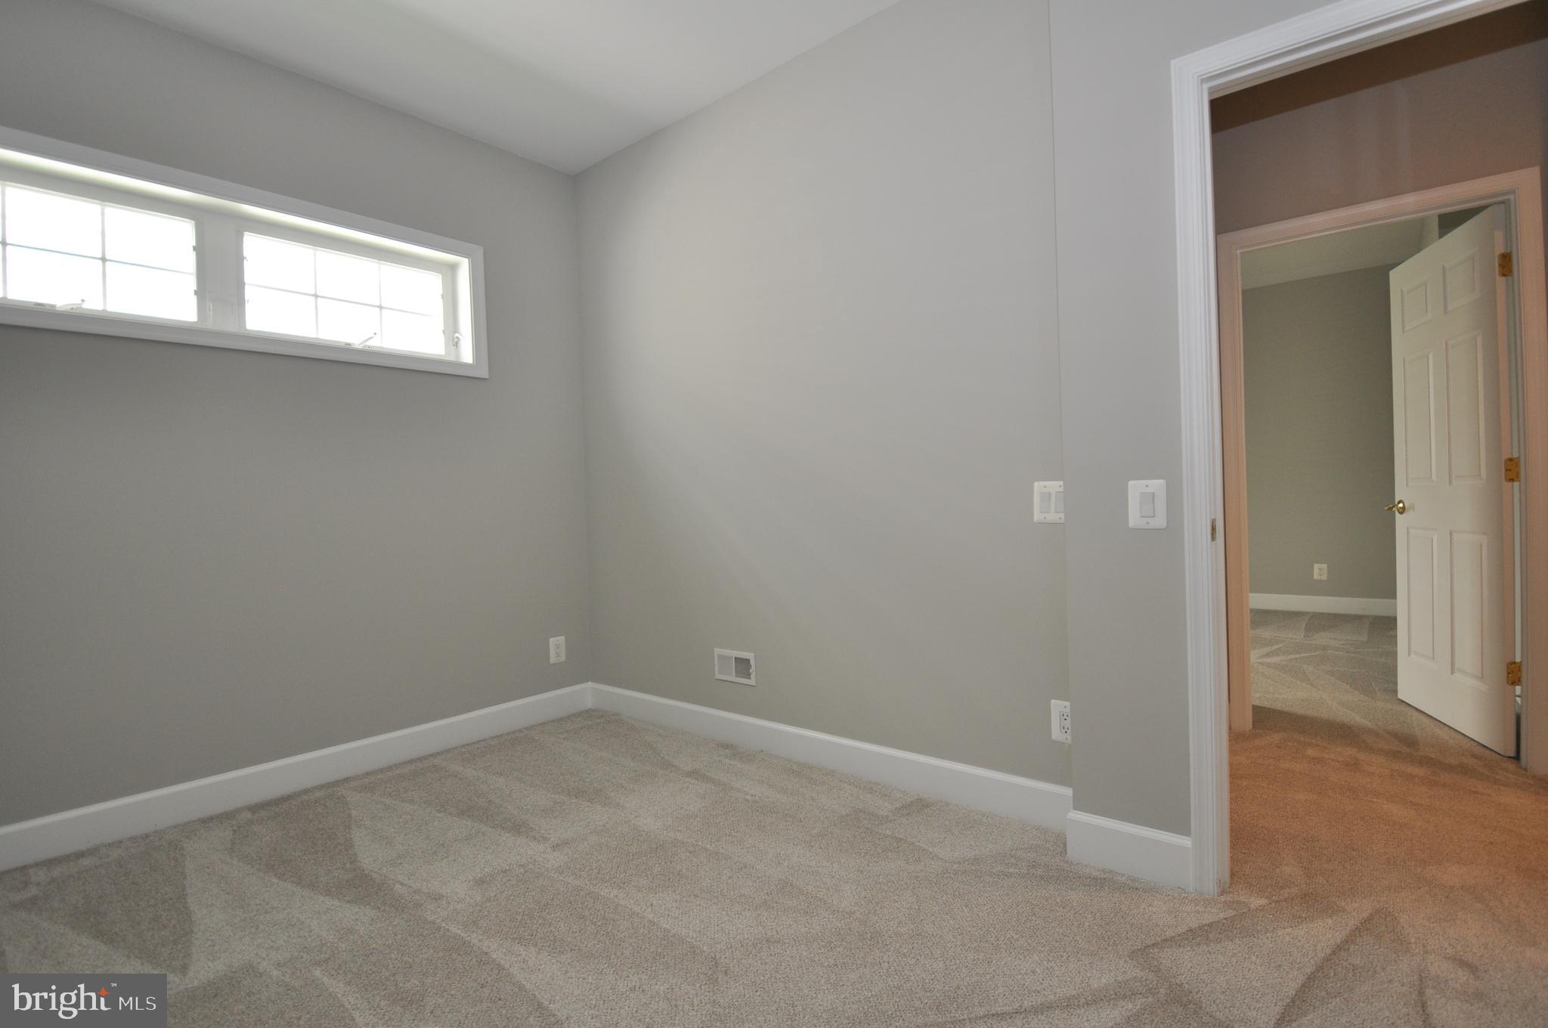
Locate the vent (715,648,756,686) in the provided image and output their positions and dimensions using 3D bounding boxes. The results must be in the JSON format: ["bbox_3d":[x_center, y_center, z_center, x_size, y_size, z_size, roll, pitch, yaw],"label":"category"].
[{"bbox_3d":[-0.163,0.655,2.939,0.226,0.135,0.012,-1,1,38],"label":"vent"}]

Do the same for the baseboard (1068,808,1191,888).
[{"bbox_3d":[0.952,0.902,1.854,0.300,0.135,0.016,-1,1,38],"label":"baseboard"}]

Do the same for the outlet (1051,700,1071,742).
[{"bbox_3d":[0.893,0.642,2.106,0.080,0.124,0.010,-1,1,38],"label":"outlet"}]

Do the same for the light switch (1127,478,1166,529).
[{"bbox_3d":[0.979,-0.024,1.801,0.086,0.124,0.011,-1,1,38],"label":"light switch"}]

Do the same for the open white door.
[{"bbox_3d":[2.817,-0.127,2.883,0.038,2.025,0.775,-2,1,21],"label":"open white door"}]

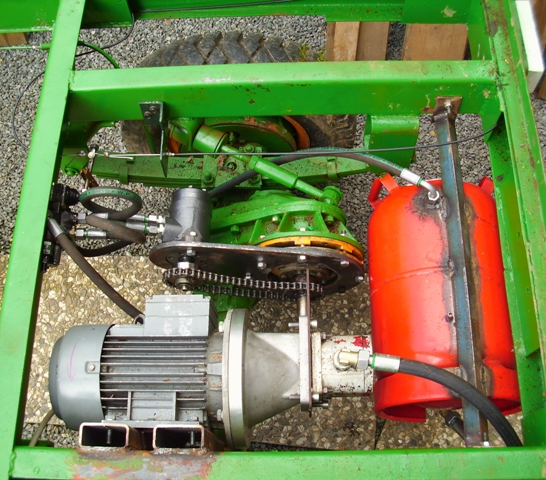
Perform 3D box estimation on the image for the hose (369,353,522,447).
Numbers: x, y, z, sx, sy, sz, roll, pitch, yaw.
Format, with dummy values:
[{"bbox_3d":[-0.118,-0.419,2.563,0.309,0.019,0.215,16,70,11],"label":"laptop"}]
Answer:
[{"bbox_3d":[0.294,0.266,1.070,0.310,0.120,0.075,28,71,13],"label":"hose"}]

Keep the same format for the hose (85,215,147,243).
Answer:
[{"bbox_3d":[-0.303,-0.020,1.246,0.125,0.090,0.045,16,69,9],"label":"hose"}]

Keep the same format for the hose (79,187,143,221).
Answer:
[{"bbox_3d":[-0.321,-0.072,1.285,0.124,0.115,0.045,3,67,4],"label":"hose"}]

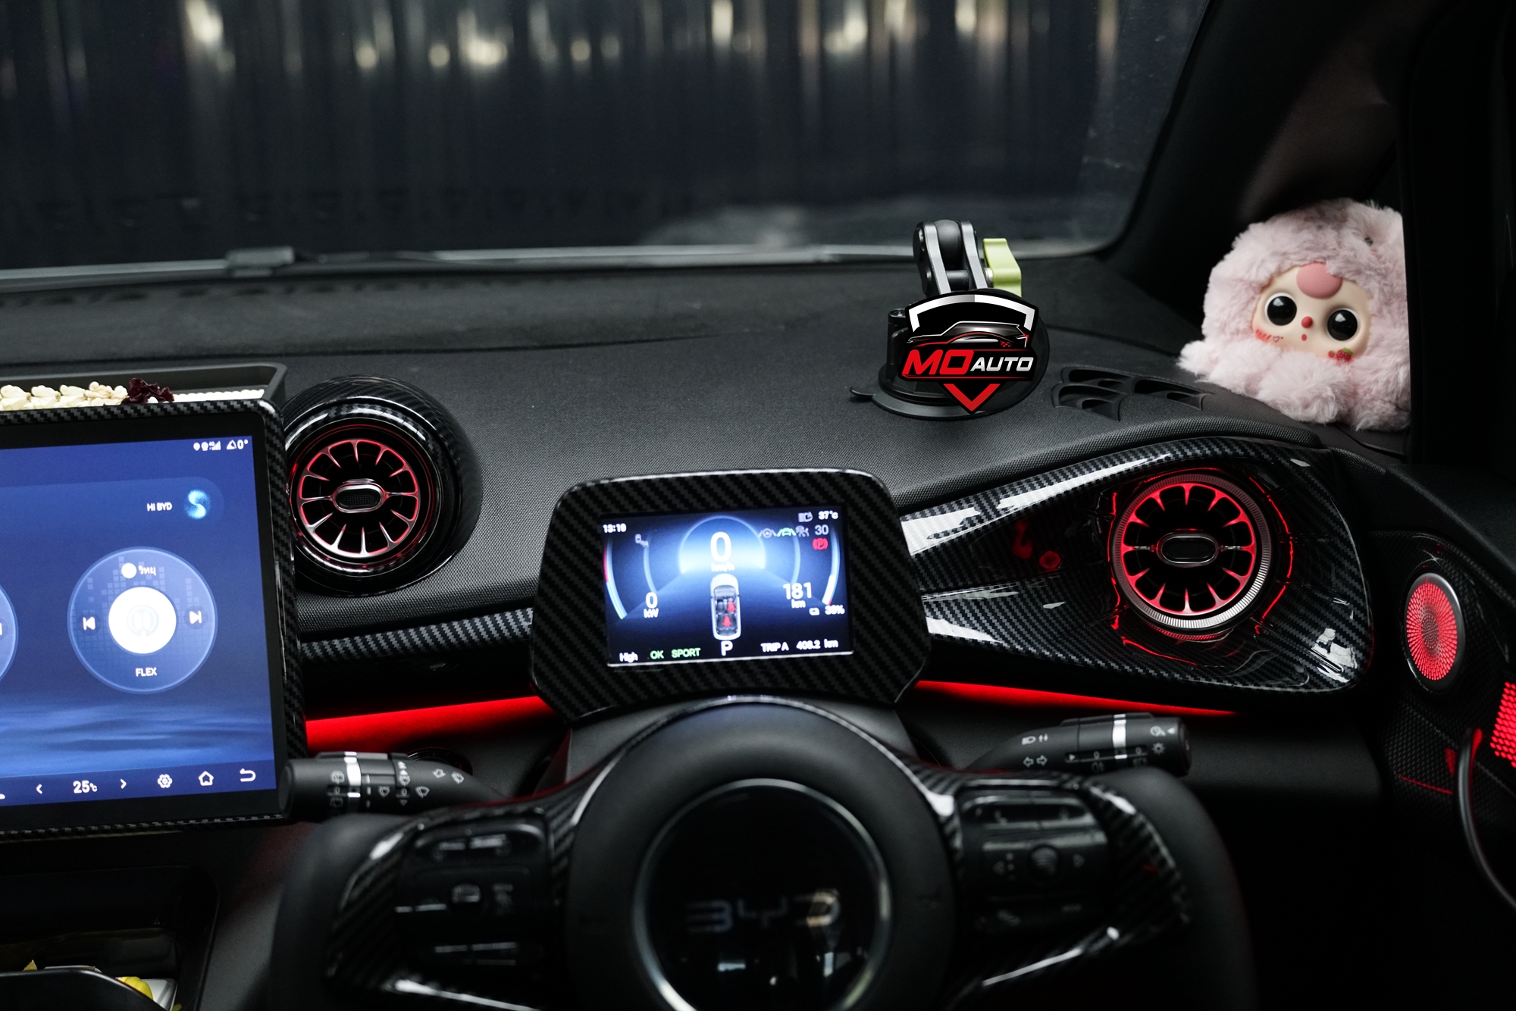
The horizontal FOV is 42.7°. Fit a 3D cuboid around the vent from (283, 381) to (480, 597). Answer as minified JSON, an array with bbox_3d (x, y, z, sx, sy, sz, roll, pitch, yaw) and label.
[{"bbox_3d":[-0.185,-0.009,0.927,0.101,0.101,0.065,-4,2,-5],"label":"vent"}]

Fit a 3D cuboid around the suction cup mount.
[{"bbox_3d":[0.101,-0.099,1.020,0.099,0.093,0.083,-4,19,-6],"label":"suction cup mount"}]

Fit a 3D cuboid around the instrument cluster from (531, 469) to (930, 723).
[{"bbox_3d":[-0.014,0.039,0.882,0.176,0.105,0.045,-3,-2,-2],"label":"instrument cluster"}]

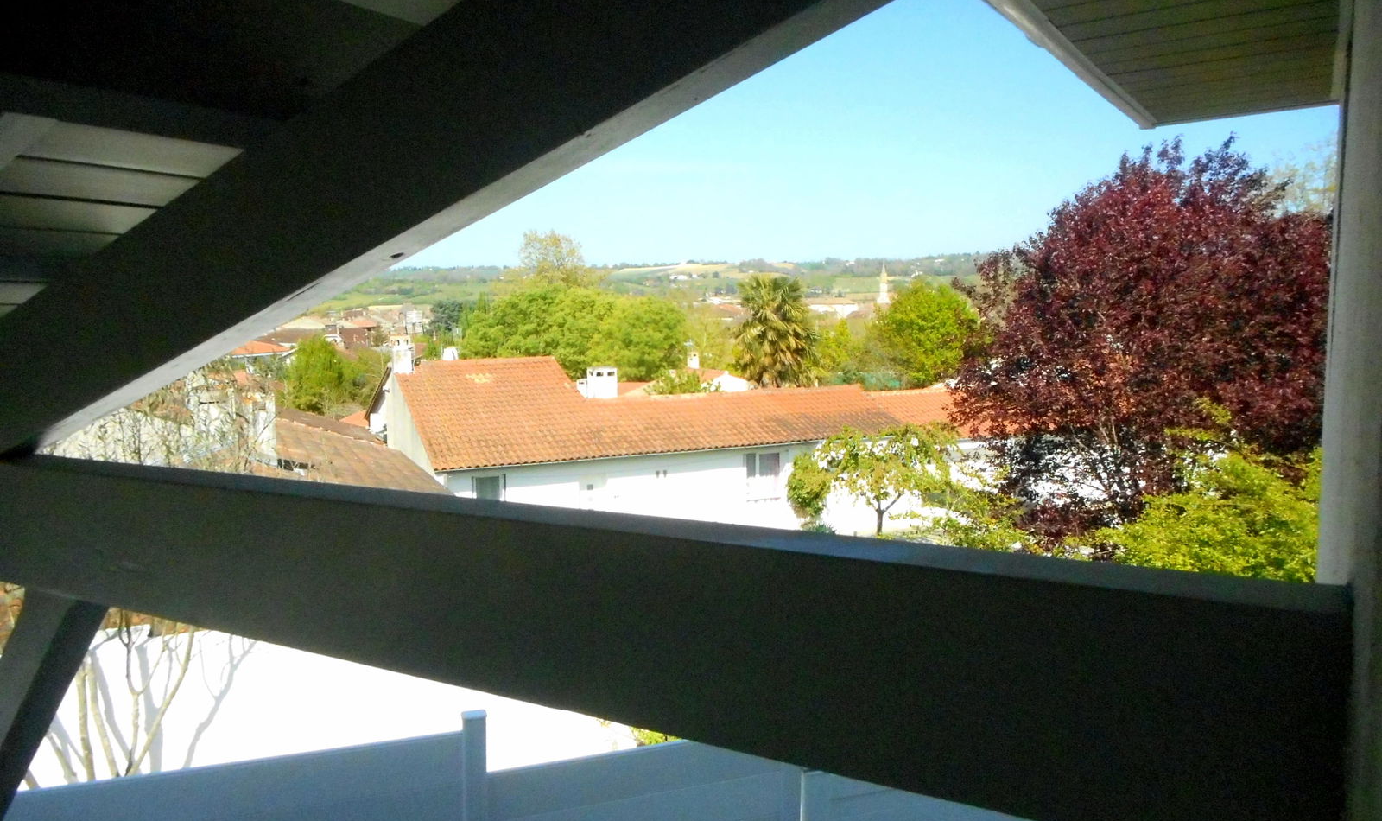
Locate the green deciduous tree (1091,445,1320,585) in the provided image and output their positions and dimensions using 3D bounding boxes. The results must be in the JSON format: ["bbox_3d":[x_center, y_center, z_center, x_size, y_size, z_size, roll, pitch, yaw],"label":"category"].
[{"bbox_3d":[6.155,2.153,11.699,3.100,3.570,3.100,4,7,28],"label":"green deciduous tree"}]

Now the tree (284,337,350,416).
[{"bbox_3d":[-16.086,-0.431,43.314,3.100,5.640,3.100,-2,7,-20],"label":"tree"}]

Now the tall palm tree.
[{"bbox_3d":[3.546,-1.648,42.460,3.500,8.250,3.500,1,6,5],"label":"tall palm tree"}]

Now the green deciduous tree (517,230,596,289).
[{"bbox_3d":[-16.342,-13.515,122.964,11.000,17.290,11.000,-1,6,-8],"label":"green deciduous tree"}]

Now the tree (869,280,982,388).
[{"bbox_3d":[10.886,-2.026,47.454,5.200,8.150,5.200,2,7,13],"label":"tree"}]

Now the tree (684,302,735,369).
[{"bbox_3d":[1.122,-3.692,68.407,4.300,7.300,4.300,0,6,1],"label":"tree"}]

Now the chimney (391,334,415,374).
[{"bbox_3d":[-7.784,-1.519,27.000,0.570,1.080,0.580,-3,7,-27],"label":"chimney"}]

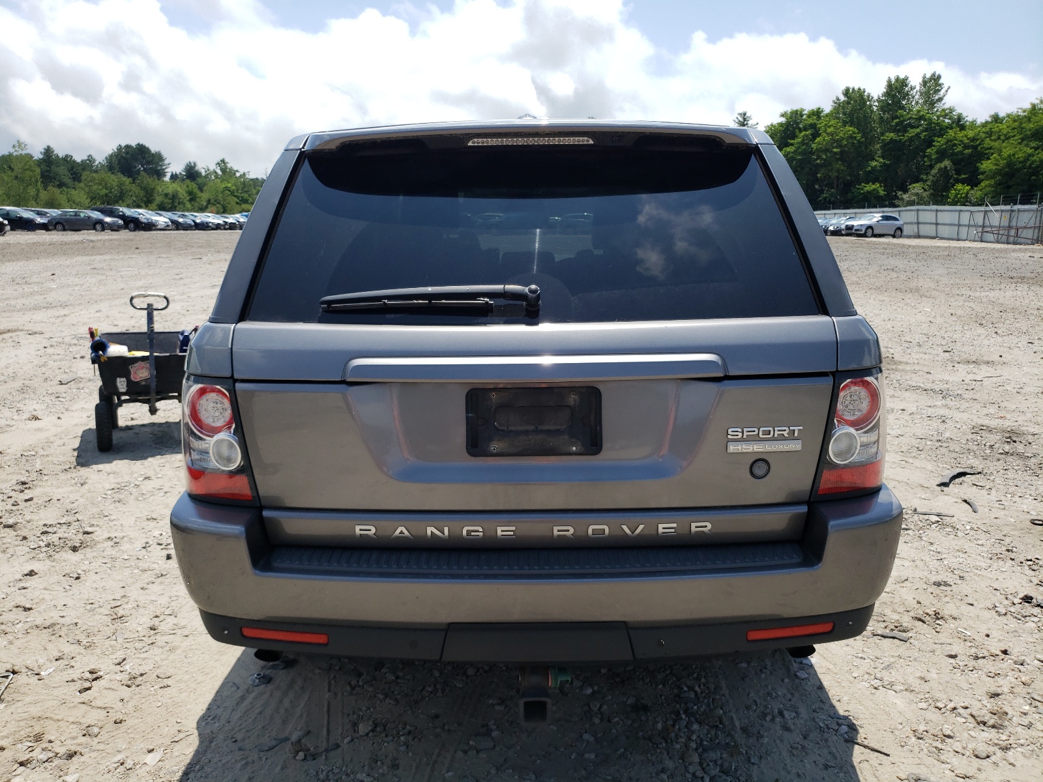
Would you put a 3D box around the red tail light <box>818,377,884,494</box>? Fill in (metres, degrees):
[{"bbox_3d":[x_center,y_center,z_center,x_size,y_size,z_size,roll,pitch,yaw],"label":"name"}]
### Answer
[{"bbox_3d":[0.810,0.100,1.971,0.235,0.320,0.200,-1,13,-4],"label":"red tail light"}]

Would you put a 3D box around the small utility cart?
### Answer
[{"bbox_3d":[-2.560,-0.199,5.555,0.740,1.020,1.120,-4,14,-19],"label":"small utility cart"}]

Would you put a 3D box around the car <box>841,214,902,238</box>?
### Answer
[{"bbox_3d":[25.300,-11.836,56.172,4.630,1.650,1.890,-6,14,-25],"label":"car"}]

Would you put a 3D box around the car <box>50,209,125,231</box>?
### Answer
[{"bbox_3d":[-31.100,-12.174,55.891,4.800,1.470,1.820,0,13,0],"label":"car"}]

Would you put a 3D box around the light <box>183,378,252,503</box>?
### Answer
[{"bbox_3d":[-0.735,0.095,1.867,0.260,0.300,0.230,0,13,0],"label":"light"}]

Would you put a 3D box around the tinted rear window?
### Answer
[{"bbox_3d":[0.030,-0.381,1.851,1.320,0.450,0.090,0,-15,0],"label":"tinted rear window"}]

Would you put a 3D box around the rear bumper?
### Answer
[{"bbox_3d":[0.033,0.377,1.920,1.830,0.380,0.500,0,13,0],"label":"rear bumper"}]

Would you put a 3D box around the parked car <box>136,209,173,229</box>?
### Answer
[{"bbox_3d":[-29.000,-13.012,59.600,4.500,1.510,1.770,1,13,5],"label":"parked car"}]

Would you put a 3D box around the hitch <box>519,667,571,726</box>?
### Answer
[{"bbox_3d":[0.052,0.662,1.815,0.115,0.130,0.190,0,13,0],"label":"hitch"}]

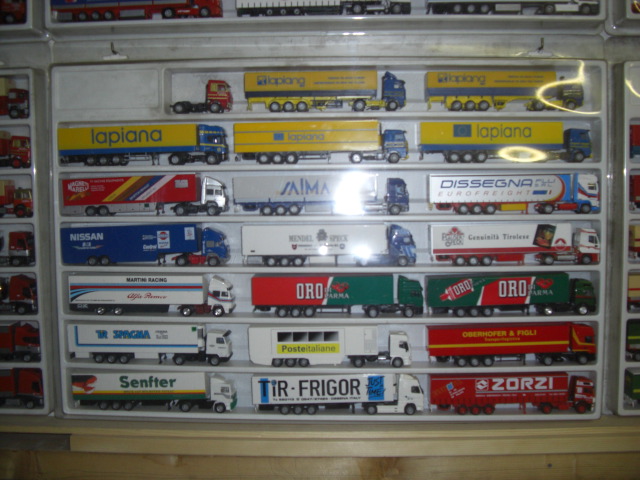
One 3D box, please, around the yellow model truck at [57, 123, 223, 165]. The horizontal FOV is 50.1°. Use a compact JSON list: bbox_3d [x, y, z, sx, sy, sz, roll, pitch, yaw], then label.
[{"bbox_3d":[-0.196,-0.107,0.769,0.185,0.044,0.031,0,3,1],"label":"yellow model truck"}]

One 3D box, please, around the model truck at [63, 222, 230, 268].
[{"bbox_3d":[-0.196,0.006,0.775,0.183,0.045,0.031,0,3,1],"label":"model truck"}]

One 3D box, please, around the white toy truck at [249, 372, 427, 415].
[{"bbox_3d":[0.020,0.172,0.777,0.191,0.046,0.031,0,3,2],"label":"white toy truck"}]

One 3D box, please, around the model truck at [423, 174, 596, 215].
[{"bbox_3d":[0.215,-0.051,0.765,0.181,0.044,0.031,0,3,1],"label":"model truck"}]

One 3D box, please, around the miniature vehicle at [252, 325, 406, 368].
[{"bbox_3d":[0.012,0.118,0.774,0.181,0.045,0.031,0,3,2],"label":"miniature vehicle"}]

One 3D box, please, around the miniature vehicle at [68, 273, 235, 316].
[{"bbox_3d":[-0.189,0.062,0.777,0.181,0.046,0.031,0,3,2],"label":"miniature vehicle"}]

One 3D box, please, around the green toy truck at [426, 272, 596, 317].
[{"bbox_3d":[0.213,0.061,0.771,0.183,0.045,0.031,0,3,1],"label":"green toy truck"}]

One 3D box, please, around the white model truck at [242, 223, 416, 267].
[{"bbox_3d":[0.011,0.005,0.767,0.192,0.046,0.031,0,3,2],"label":"white model truck"}]

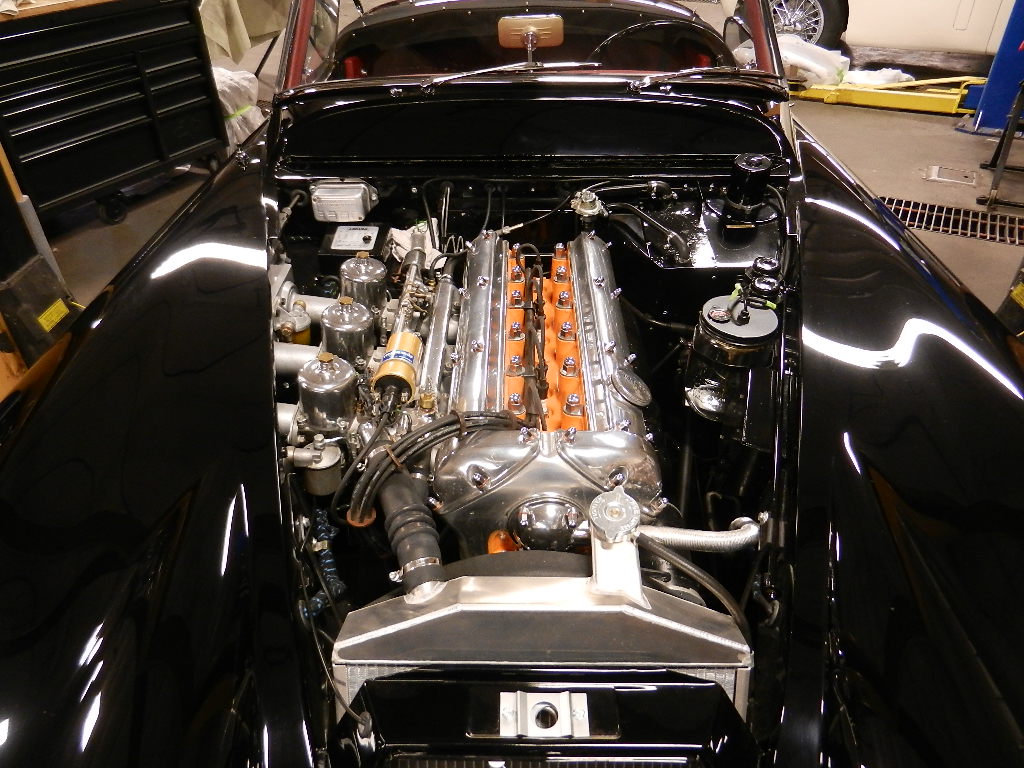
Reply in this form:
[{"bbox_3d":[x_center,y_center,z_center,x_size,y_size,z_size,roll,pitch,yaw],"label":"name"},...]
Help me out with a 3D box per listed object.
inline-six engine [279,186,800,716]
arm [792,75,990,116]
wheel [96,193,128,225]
[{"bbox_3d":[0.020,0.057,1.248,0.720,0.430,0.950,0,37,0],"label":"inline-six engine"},{"bbox_3d":[2.402,-1.879,4.725,1.220,0.180,0.230,9,38,11],"label":"arm"},{"bbox_3d":[-1.839,-0.806,3.414,0.050,0.132,0.128,16,40,20],"label":"wheel"}]

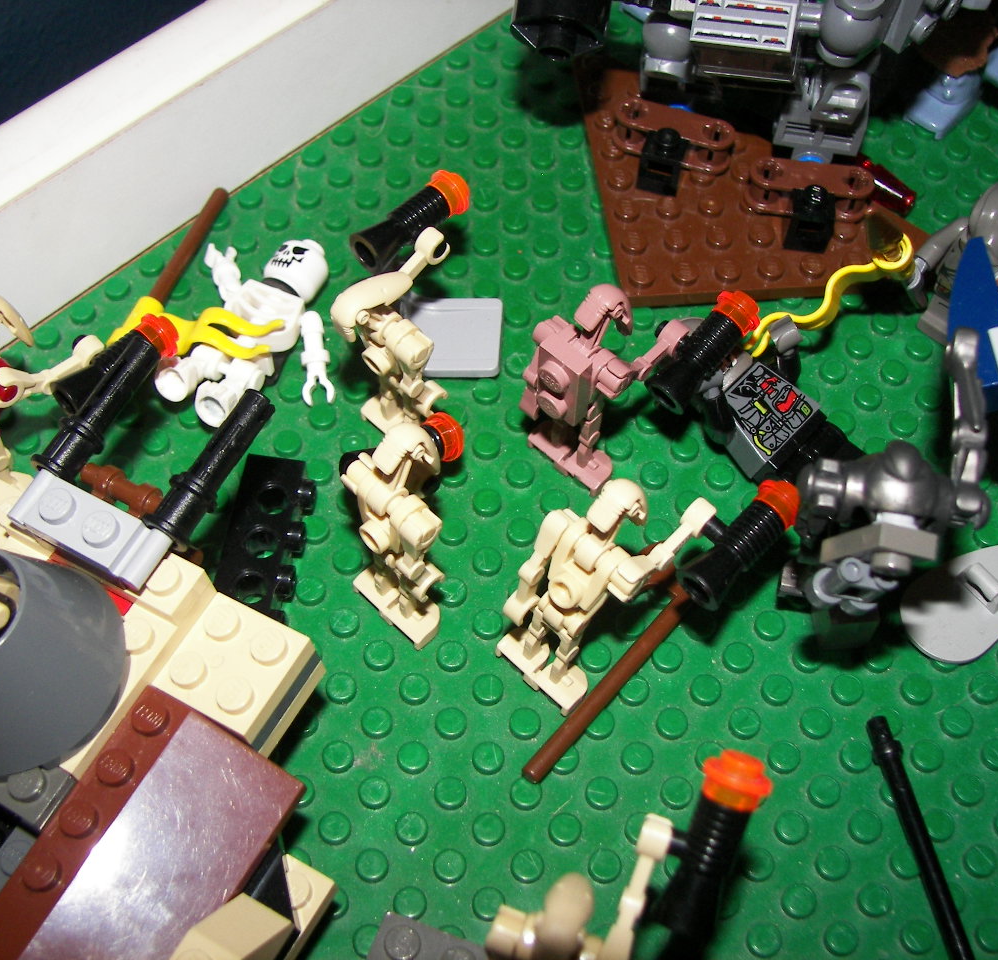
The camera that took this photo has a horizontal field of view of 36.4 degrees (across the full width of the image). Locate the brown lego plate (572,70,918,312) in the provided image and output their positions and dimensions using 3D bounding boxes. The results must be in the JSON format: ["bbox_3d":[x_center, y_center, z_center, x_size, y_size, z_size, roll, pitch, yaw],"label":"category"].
[{"bbox_3d":[0.050,-0.062,0.296,0.064,0.005,0.064,-5,58,-5],"label":"brown lego plate"}]

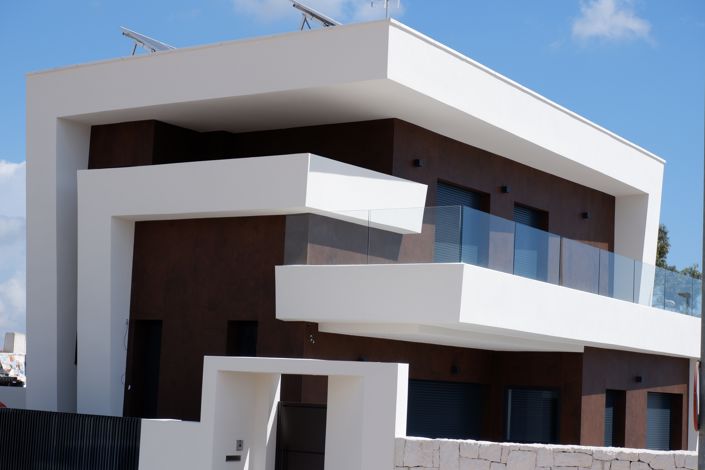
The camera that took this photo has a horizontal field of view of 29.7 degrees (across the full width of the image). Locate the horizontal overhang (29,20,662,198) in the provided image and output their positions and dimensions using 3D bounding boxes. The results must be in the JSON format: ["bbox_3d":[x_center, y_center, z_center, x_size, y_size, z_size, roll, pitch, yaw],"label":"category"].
[{"bbox_3d":[0.582,-1.814,26.113,7.879,0.859,11.842,-2,-8,34],"label":"horizontal overhang"}]

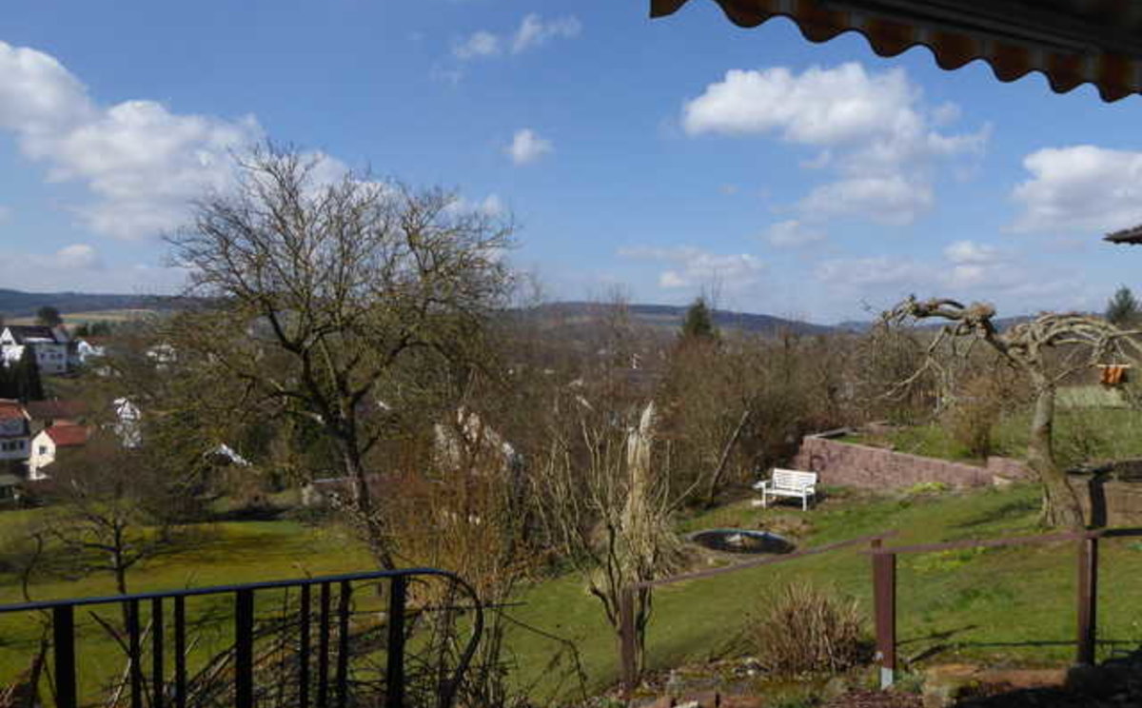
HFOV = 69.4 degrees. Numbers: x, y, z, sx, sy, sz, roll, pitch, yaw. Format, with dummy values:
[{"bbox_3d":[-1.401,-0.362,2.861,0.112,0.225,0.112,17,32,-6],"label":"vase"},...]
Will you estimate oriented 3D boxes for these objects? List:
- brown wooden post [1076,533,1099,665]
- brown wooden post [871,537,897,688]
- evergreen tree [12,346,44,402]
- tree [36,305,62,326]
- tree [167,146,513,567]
[{"bbox_3d":[3.505,1.664,5.600,0.090,0.890,0.090,1,2,25],"label":"brown wooden post"},{"bbox_3d":[1.898,1.572,5.000,0.110,0.900,0.100,0,2,15],"label":"brown wooden post"},{"bbox_3d":[-78.989,3.115,120.000,4.600,8.600,4.600,0,2,0],"label":"evergreen tree"},{"bbox_3d":[-113.915,-6.750,180.000,5.400,7.800,5.400,0,2,0],"label":"tree"},{"bbox_3d":[-4.197,0.216,15.000,6.200,8.100,5.800,0,2,0],"label":"tree"}]

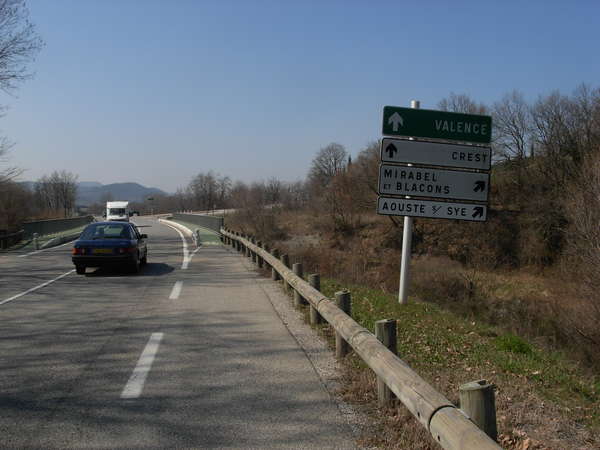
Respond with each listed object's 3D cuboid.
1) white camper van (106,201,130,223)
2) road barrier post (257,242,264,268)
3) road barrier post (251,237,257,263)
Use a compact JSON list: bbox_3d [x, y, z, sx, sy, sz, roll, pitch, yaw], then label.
[{"bbox_3d":[-20.400,-1.140,74.200,2.300,2.800,6.400,0,1,-11],"label":"white camper van"},{"bbox_3d":[-1.160,0.881,19.350,0.175,0.730,0.175,0,1,-9],"label":"road barrier post"},{"bbox_3d":[-1.484,0.817,21.300,0.175,0.730,0.175,0,1,-9],"label":"road barrier post"}]

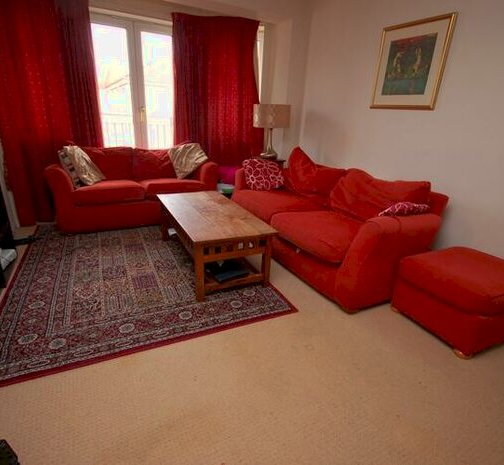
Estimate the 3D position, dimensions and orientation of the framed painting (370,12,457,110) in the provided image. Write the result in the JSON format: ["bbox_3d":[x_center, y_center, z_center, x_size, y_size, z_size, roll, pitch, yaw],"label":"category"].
[{"bbox_3d":[1.250,-1.335,2.354,0.030,0.620,0.620,-8,24,-26],"label":"framed painting"}]

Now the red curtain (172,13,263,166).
[{"bbox_3d":[-0.423,-1.466,3.847,1.100,2.250,0.200,-2,22,-13],"label":"red curtain"}]

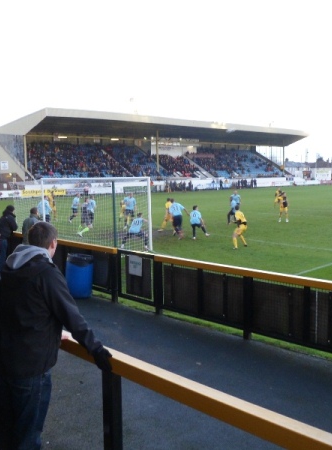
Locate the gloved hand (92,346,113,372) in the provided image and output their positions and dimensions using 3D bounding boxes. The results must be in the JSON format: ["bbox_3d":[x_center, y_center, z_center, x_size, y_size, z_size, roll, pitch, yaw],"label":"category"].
[{"bbox_3d":[-0.407,0.859,3.000,0.120,0.155,0.100,6,9,43],"label":"gloved hand"}]

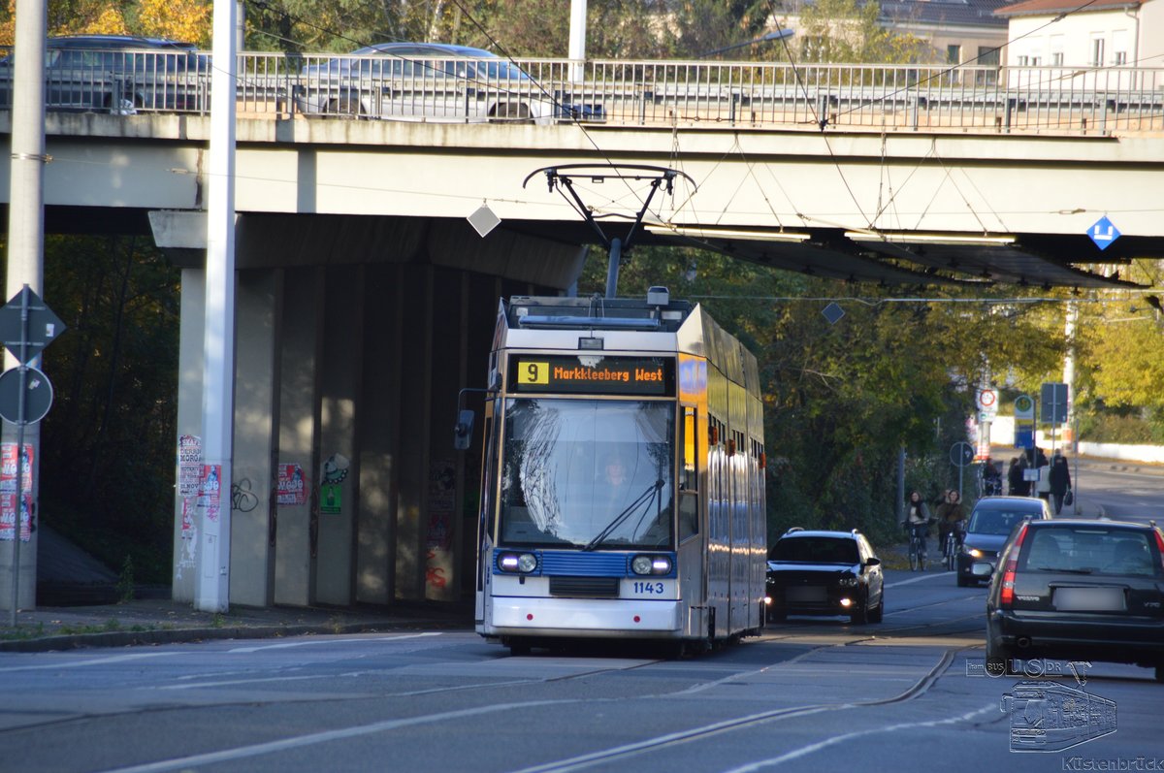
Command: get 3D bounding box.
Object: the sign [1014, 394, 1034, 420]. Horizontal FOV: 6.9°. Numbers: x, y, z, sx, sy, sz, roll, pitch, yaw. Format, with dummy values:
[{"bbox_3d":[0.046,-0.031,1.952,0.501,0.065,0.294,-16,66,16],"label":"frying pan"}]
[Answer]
[{"bbox_3d":[11.508,0.540,252.000,0.480,0.610,0.050,1,-1,3],"label":"sign"}]

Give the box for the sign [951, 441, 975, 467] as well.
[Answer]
[{"bbox_3d":[9.228,1.654,235.000,0.600,0.600,0.050,1,-1,6],"label":"sign"}]

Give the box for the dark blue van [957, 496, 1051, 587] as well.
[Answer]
[{"bbox_3d":[8.408,3.068,191.500,1.800,1.800,4.400,1,-1,5],"label":"dark blue van"}]

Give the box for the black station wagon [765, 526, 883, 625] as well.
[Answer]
[{"bbox_3d":[3.893,3.132,160.000,1.850,1.570,4.600,1,-1,6],"label":"black station wagon"}]

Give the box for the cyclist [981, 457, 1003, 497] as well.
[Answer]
[{"bbox_3d":[10.478,2.657,248.000,0.550,1.650,0.550,2,-1,-37],"label":"cyclist"}]

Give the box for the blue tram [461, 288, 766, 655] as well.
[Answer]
[{"bbox_3d":[0.630,1.090,105.700,2.230,3.430,27.800,1,-1,2],"label":"blue tram"}]

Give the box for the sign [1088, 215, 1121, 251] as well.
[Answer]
[{"bbox_3d":[6.362,-1.867,118.000,0.430,0.430,0.030,3,-1,3],"label":"sign"}]

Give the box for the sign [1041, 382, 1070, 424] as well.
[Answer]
[{"bbox_3d":[14.405,0.514,295.000,0.800,1.180,0.050,1,-1,8],"label":"sign"}]

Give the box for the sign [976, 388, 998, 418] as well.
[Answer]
[{"bbox_3d":[11.375,0.485,272.000,0.620,0.850,0.050,1,-1,8],"label":"sign"}]

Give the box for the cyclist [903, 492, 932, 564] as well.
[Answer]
[{"bbox_3d":[7.043,3.033,203.000,0.600,1.680,1.720,1,-1,7],"label":"cyclist"}]

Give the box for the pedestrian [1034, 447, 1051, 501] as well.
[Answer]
[{"bbox_3d":[11.985,2.460,252.000,0.520,1.720,0.380,1,-1,6],"label":"pedestrian"}]

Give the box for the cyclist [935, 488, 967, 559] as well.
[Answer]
[{"bbox_3d":[7.658,2.977,200.500,0.640,1.680,1.720,1,-1,6],"label":"cyclist"}]

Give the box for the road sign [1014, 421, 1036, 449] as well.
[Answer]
[{"bbox_3d":[11.500,1.256,252.000,0.470,0.720,0.050,1,-1,3],"label":"road sign"}]

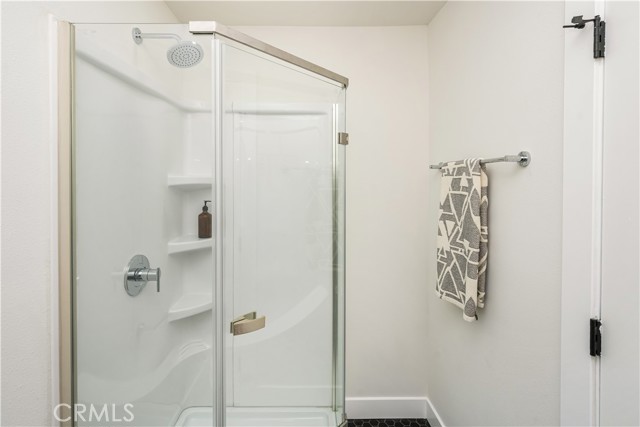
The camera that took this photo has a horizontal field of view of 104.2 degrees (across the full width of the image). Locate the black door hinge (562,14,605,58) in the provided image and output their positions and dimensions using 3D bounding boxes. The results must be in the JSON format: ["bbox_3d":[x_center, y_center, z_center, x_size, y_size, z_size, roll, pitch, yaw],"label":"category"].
[{"bbox_3d":[0.680,-0.455,0.640,0.088,0.106,0.034,0,3,-4],"label":"black door hinge"}]

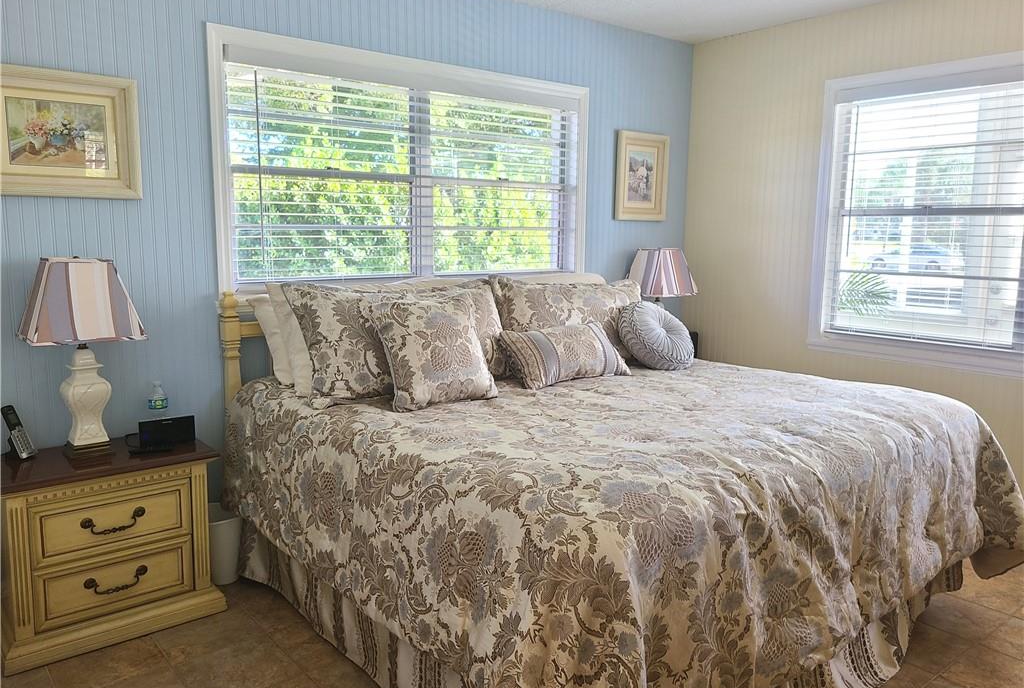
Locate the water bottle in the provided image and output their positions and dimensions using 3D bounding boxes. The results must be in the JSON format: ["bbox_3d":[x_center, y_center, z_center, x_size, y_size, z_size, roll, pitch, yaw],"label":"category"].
[{"bbox_3d":[-1.312,0.242,2.849,0.066,0.205,0.066,-6,11,-39],"label":"water bottle"}]

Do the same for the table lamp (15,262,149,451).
[{"bbox_3d":[-1.452,0.041,2.612,0.335,0.669,0.310,-6,11,-39],"label":"table lamp"}]

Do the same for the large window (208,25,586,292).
[{"bbox_3d":[-0.388,-0.762,3.583,1.985,1.049,0.100,-6,11,-39],"label":"large window"}]

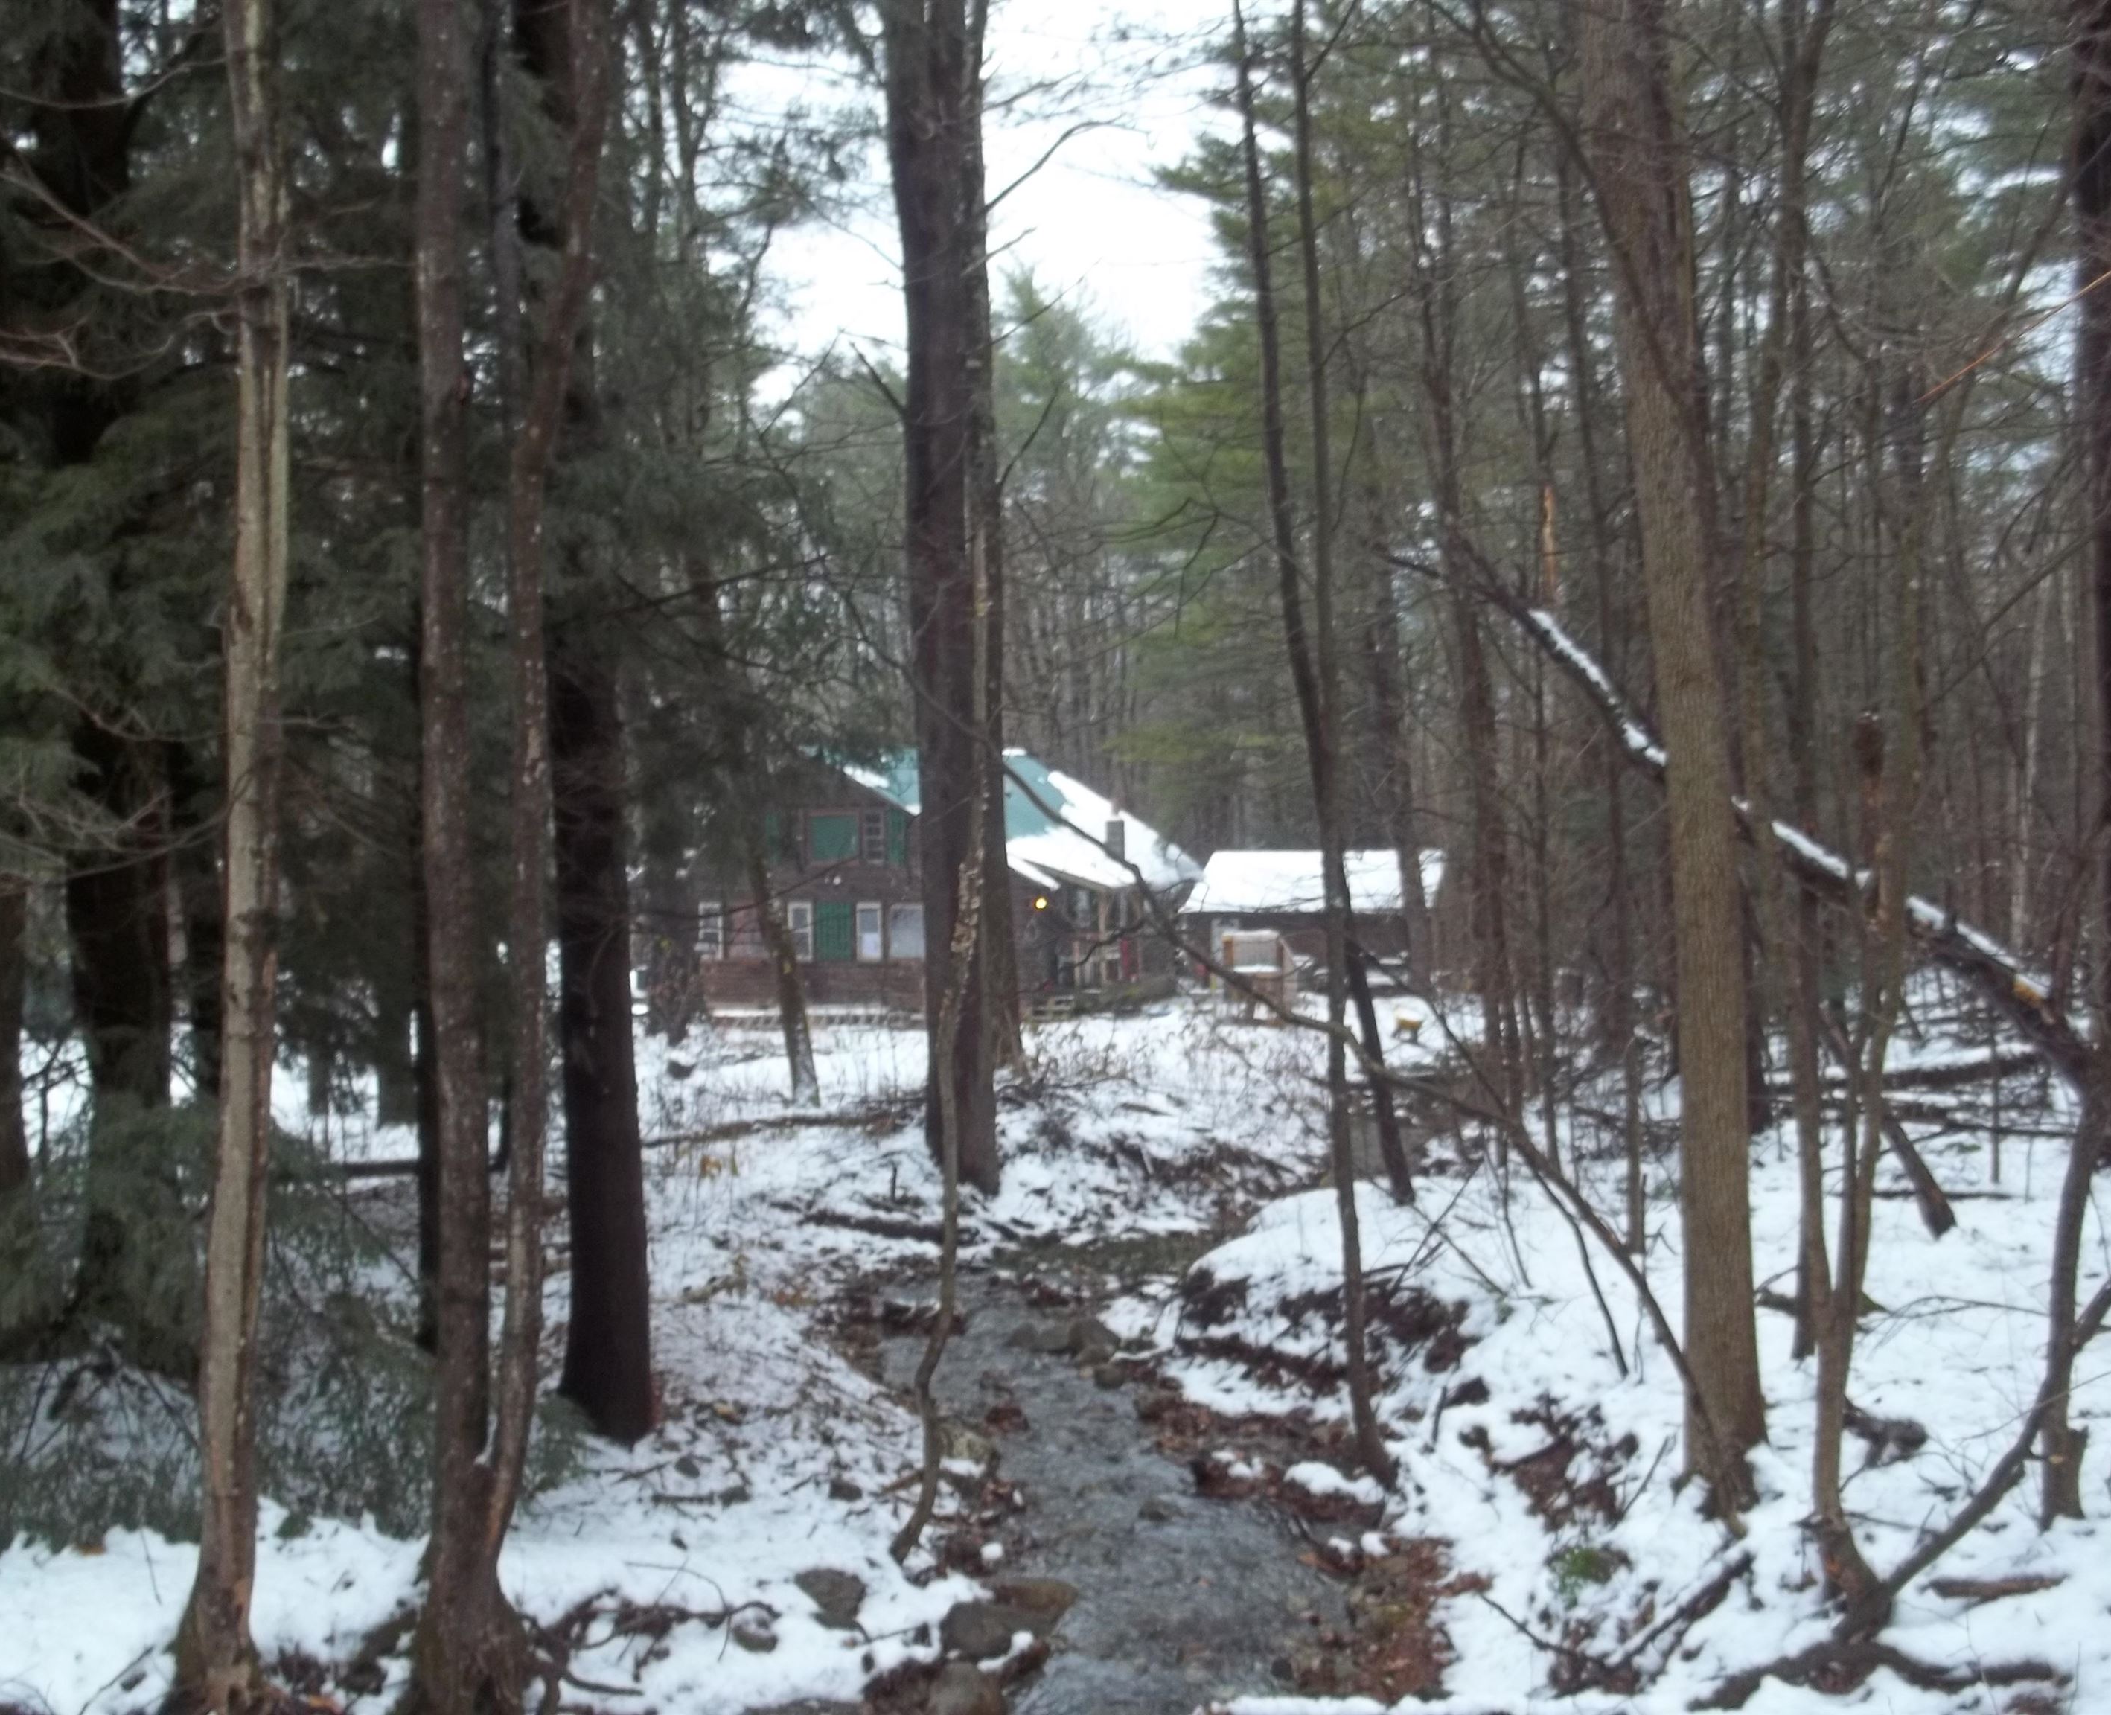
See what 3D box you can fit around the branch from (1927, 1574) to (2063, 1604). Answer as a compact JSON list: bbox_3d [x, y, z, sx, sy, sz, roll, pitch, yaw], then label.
[{"bbox_3d":[3.621,2.816,8.400,0.520,0.085,0.110,-1,2,-10],"label":"branch"}]

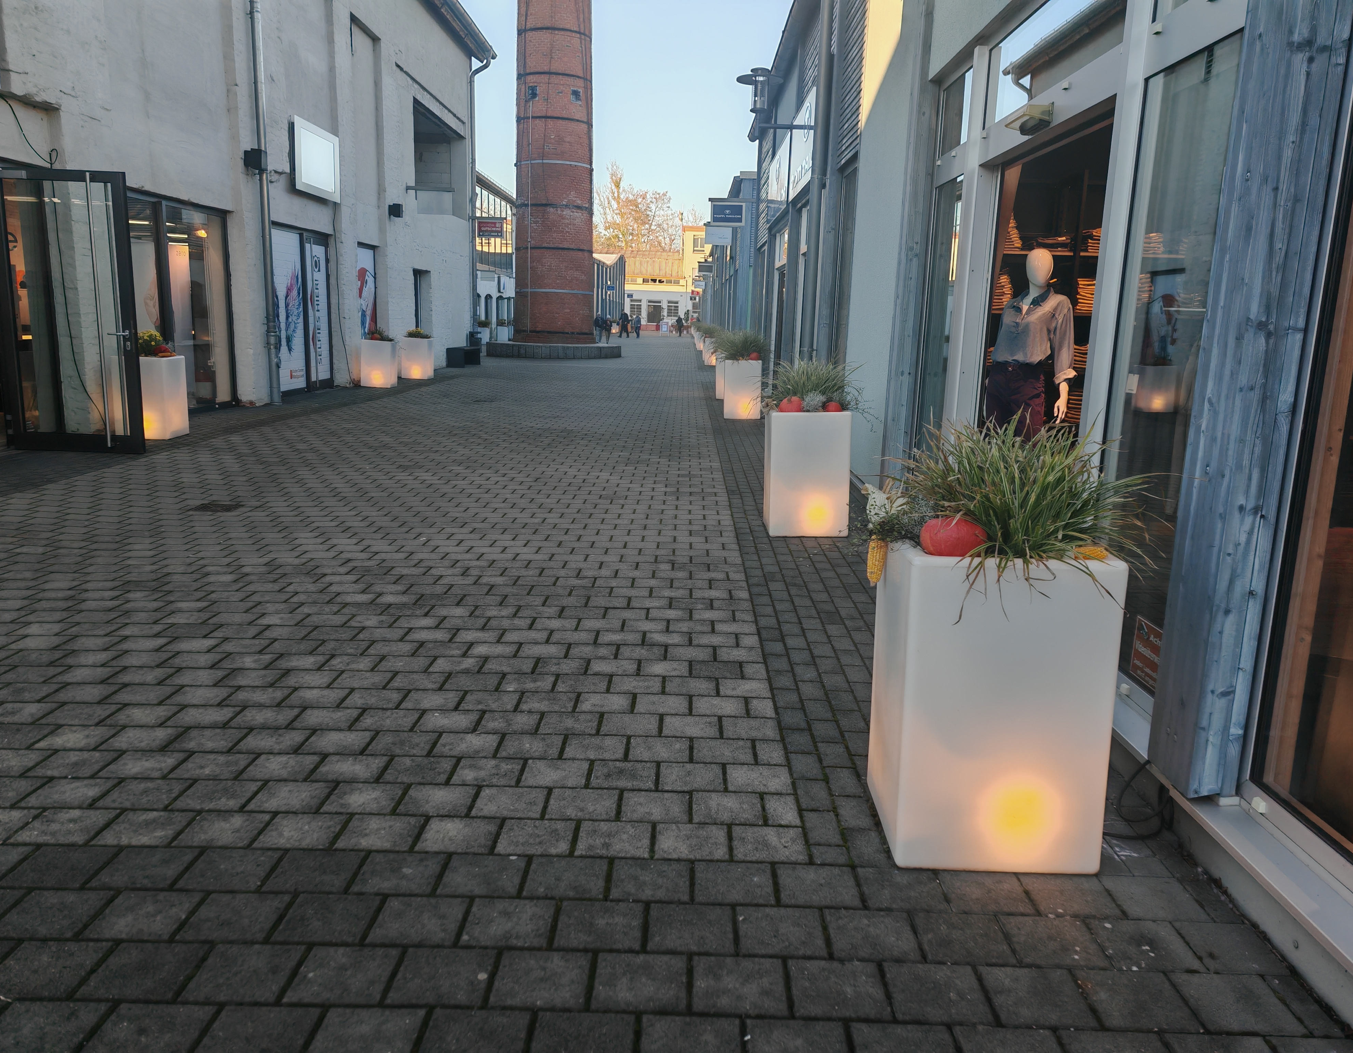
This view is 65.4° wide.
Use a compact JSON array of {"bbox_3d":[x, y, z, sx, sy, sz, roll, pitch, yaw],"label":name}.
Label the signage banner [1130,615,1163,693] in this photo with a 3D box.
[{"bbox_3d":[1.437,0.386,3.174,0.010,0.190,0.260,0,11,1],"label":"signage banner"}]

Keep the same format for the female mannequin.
[{"bbox_3d":[2.143,-0.814,6.467,0.500,1.740,0.340,10,15,42],"label":"female mannequin"}]

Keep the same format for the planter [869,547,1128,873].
[{"bbox_3d":[0.816,0.426,2.802,0.508,0.789,0.505,1,11,3],"label":"planter"}]

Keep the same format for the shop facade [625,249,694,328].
[{"bbox_3d":[-1.917,-25.371,114.297,7.600,8.591,4.000,0,11,1],"label":"shop facade"}]

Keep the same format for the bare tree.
[{"bbox_3d":[-5.259,-33.919,127.993,12.000,19.500,11.000,0,11,1],"label":"bare tree"}]

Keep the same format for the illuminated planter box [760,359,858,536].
[{"bbox_3d":[0.862,-0.522,6.853,0.590,1.110,0.540,1,11,0],"label":"illuminated planter box"}]

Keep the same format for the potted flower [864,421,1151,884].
[{"bbox_3d":[0.835,0.280,2.773,0.660,1.087,0.600,1,11,3],"label":"potted flower"}]

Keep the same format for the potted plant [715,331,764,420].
[{"bbox_3d":[0.901,-2.124,14.822,0.670,1.180,0.600,0,11,1],"label":"potted plant"}]

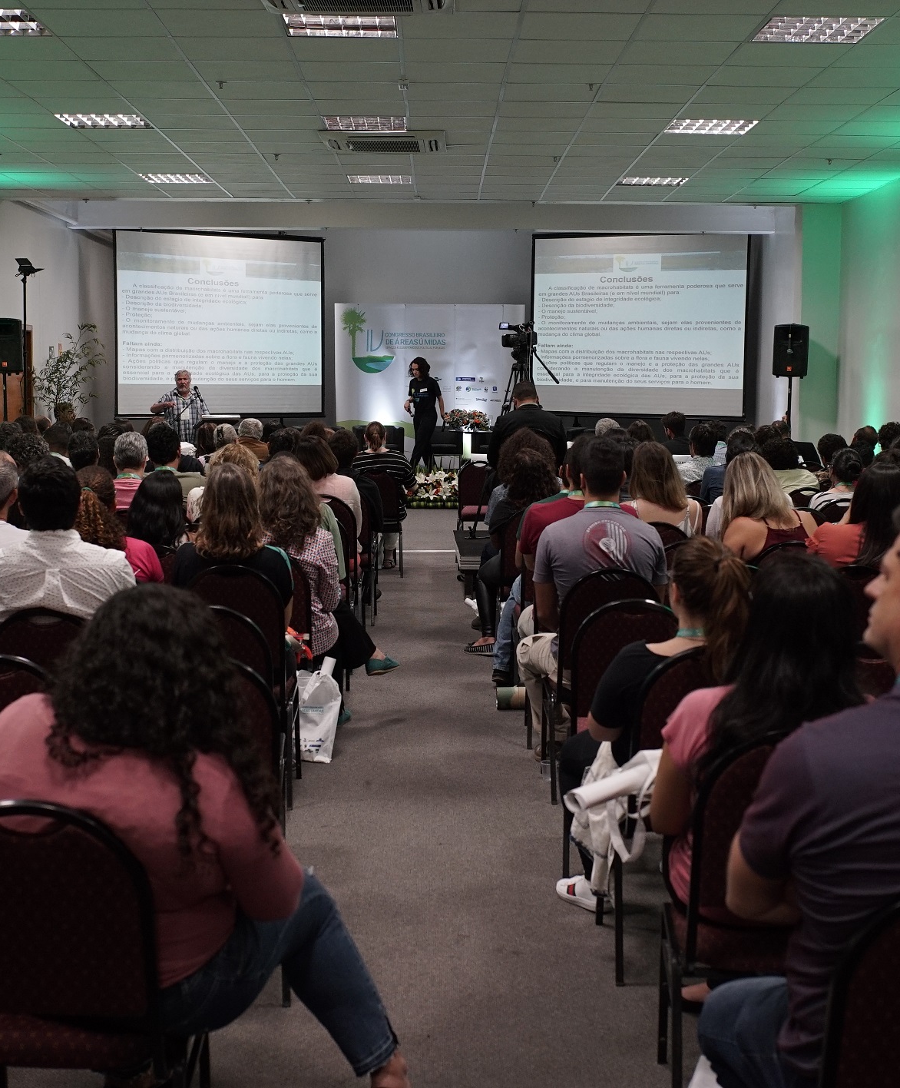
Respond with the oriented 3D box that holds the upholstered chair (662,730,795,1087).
[{"bbox_3d":[0.682,0.801,3.466,0.450,0.905,0.540,0,6,0],"label":"upholstered chair"}]

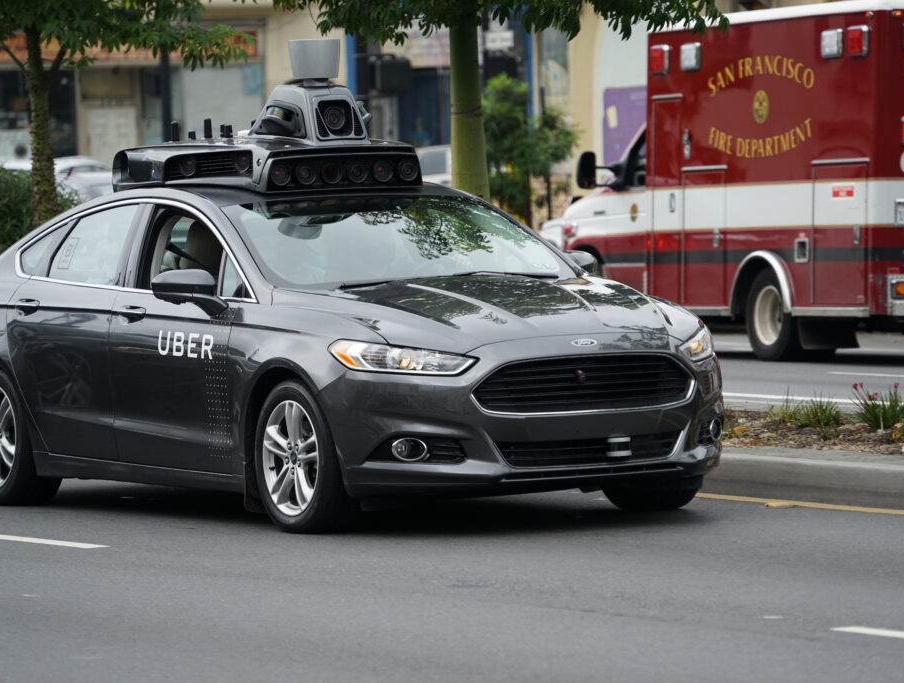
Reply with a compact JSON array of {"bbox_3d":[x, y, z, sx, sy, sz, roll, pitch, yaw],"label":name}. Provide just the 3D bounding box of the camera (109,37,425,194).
[{"bbox_3d":[-0.787,-1.012,25.663,1.040,0.680,1.210,-3,3,-30],"label":"camera"}]

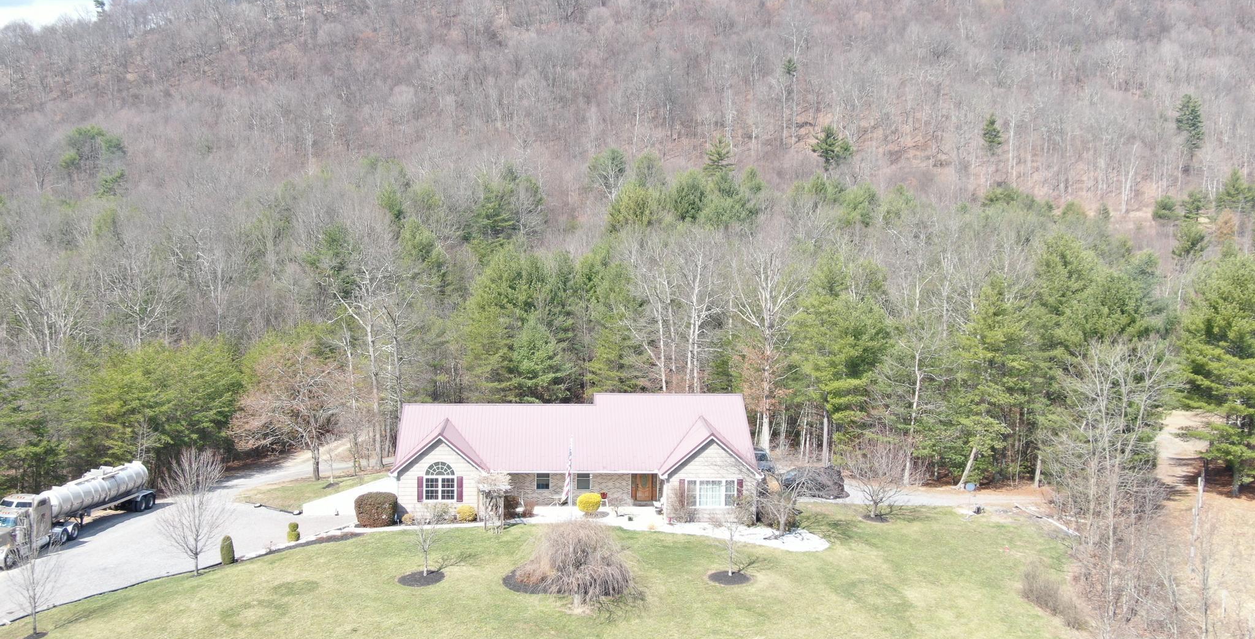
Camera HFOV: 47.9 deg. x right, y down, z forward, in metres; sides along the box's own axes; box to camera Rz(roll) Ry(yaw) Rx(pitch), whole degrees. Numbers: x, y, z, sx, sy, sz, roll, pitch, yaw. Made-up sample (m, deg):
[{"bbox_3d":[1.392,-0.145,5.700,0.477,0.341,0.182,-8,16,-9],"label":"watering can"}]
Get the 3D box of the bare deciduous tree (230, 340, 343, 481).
[{"bbox_3d":[-24.458,6.467,100.908,8.050,10.150,7.640,0,7,0],"label":"bare deciduous tree"}]

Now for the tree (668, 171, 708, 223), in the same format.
[{"bbox_3d":[8.814,-17.414,205.000,5.900,8.400,5.700,0,5,-3],"label":"tree"}]

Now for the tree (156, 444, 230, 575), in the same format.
[{"bbox_3d":[-24.396,10.739,79.075,4.110,7.290,3.910,0,7,0],"label":"tree"}]

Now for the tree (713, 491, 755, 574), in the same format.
[{"bbox_3d":[5.965,11.918,78.424,2.340,4.740,2.220,0,7,0],"label":"tree"}]

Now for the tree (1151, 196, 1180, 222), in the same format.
[{"bbox_3d":[96.989,-19.893,255.000,5.300,5.100,5.100,0,5,-3],"label":"tree"}]

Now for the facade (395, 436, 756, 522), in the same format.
[{"bbox_3d":[-3.242,9.969,88.200,22.300,5.400,3.000,0,5,-3],"label":"facade"}]

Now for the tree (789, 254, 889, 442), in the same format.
[{"bbox_3d":[16.191,2.713,106.103,7.500,15.380,7.130,0,7,0],"label":"tree"}]

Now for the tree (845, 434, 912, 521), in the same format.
[{"bbox_3d":[16.022,10.015,90.176,4.190,5.550,3.980,0,7,0],"label":"tree"}]

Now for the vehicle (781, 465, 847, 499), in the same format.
[{"bbox_3d":[12.682,11.051,96.000,4.300,1.750,1.900,-1,5,-17],"label":"vehicle"}]

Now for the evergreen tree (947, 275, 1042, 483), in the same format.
[{"bbox_3d":[26.194,4.307,101.000,6.600,15.000,6.400,0,5,-3],"label":"evergreen tree"}]

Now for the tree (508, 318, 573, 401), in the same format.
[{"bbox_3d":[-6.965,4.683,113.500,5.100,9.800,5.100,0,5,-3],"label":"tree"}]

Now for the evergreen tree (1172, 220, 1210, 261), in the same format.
[{"bbox_3d":[87.666,-12.101,219.609,5.790,6.700,5.500,0,7,0],"label":"evergreen tree"}]

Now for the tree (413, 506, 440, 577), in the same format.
[{"bbox_3d":[-11.174,12.303,78.469,1.580,3.960,1.580,0,7,0],"label":"tree"}]

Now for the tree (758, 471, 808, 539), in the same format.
[{"bbox_3d":[9.582,11.250,86.254,2.990,4.220,2.840,0,7,0],"label":"tree"}]

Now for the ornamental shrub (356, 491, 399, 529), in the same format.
[{"bbox_3d":[-15.414,11.674,87.000,2.600,2.150,2.500,0,5,-3],"label":"ornamental shrub"}]

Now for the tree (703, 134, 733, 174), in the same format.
[{"bbox_3d":[15.715,-27.947,245.000,5.100,8.200,5.000,0,5,-3],"label":"tree"}]

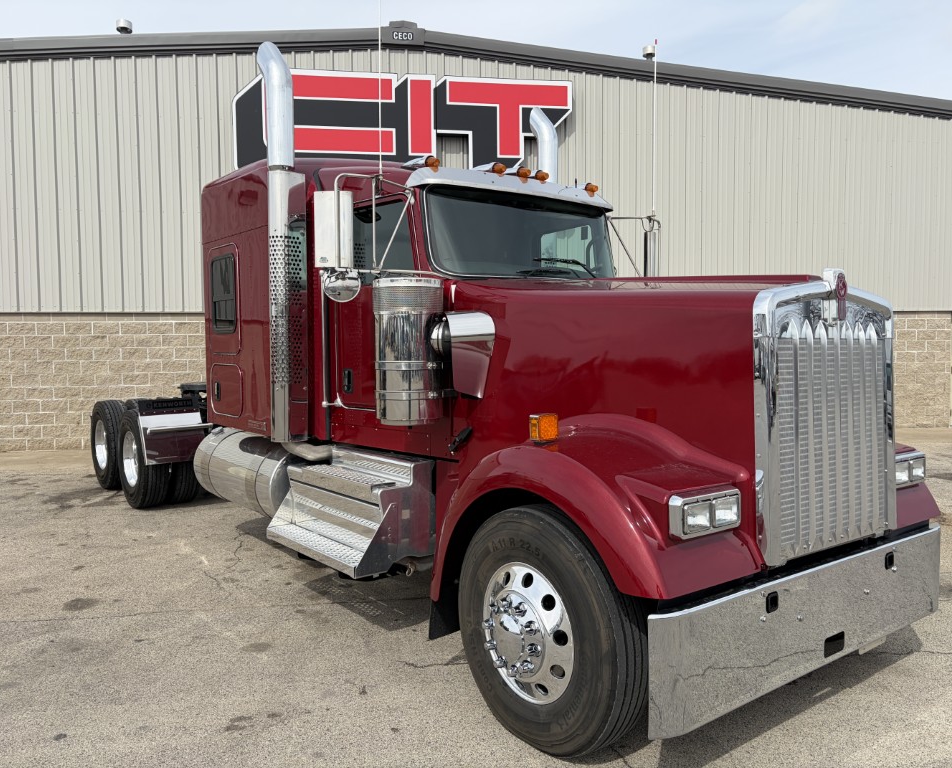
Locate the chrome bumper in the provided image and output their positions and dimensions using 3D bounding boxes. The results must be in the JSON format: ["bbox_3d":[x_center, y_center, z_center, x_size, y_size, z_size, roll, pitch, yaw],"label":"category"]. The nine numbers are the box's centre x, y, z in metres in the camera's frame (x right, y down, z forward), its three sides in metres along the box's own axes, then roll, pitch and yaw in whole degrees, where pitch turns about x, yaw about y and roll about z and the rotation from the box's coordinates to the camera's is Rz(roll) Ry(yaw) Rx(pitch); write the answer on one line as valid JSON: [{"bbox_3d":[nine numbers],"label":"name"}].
[{"bbox_3d":[1.575,1.007,3.487,2.380,0.460,0.150,-2,3,-38],"label":"chrome bumper"}]

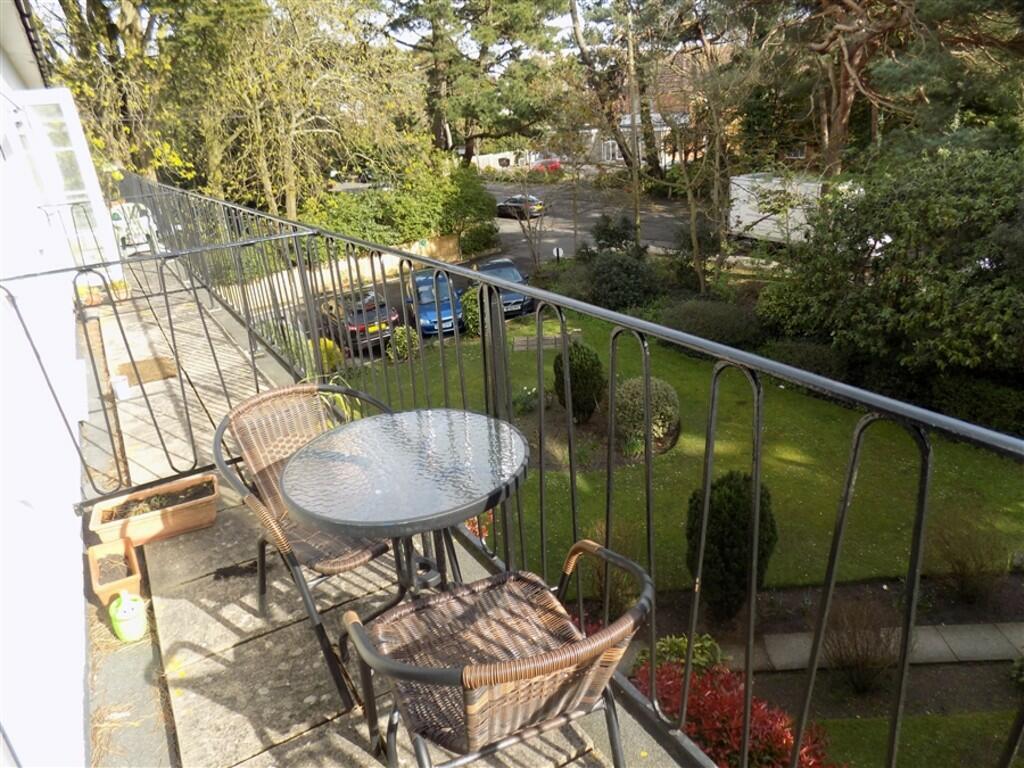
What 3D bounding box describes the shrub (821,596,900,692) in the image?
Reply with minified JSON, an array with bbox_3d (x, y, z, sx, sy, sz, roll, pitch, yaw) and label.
[{"bbox_3d":[3.691,2.836,7.237,0.780,1.120,0.780,8,24,29],"label":"shrub"}]

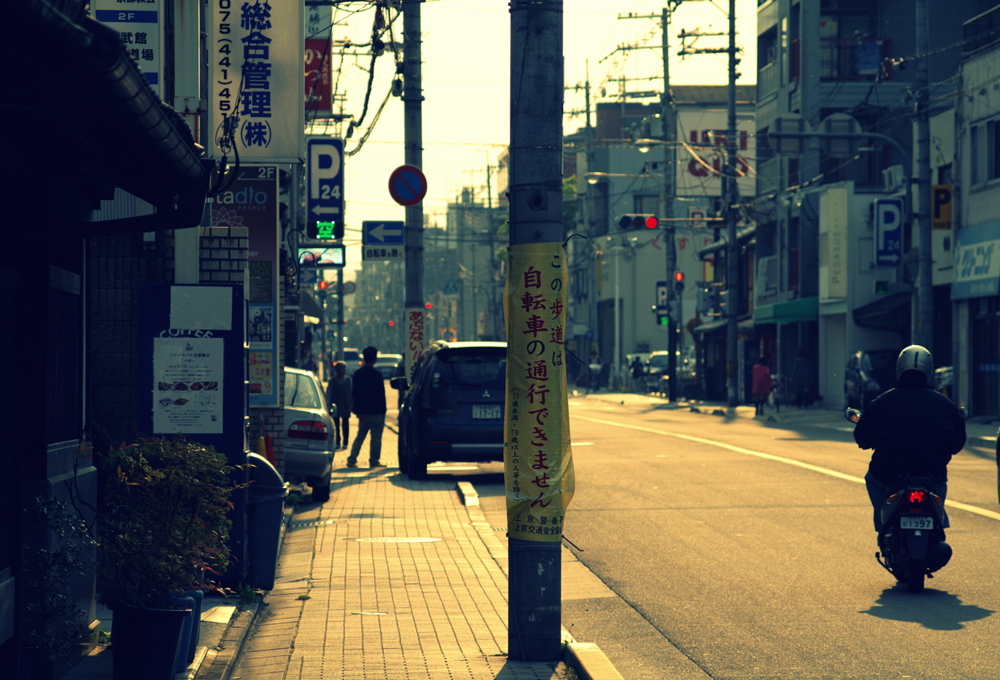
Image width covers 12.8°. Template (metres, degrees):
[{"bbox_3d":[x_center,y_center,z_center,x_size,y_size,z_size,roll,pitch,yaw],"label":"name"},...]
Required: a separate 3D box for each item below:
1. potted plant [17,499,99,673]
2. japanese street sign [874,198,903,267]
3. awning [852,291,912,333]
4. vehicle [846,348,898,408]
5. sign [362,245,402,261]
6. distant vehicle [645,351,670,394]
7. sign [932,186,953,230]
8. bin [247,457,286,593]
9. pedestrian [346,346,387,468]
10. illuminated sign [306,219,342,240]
[{"bbox_3d":[-2.054,1.172,20.700,0.380,0.900,0.380,0,0,2],"label":"potted plant"},{"bbox_3d":[8.820,-2.423,101.000,0.600,1.540,0.220,0,0,-5],"label":"japanese street sign"},{"bbox_3d":[8.190,-0.610,95.500,0.950,0.870,3.400,0,0,-2],"label":"awning"},{"bbox_3d":[9.311,0.860,108.000,1.670,1.520,4.000,0,0,-2],"label":"vehicle"},{"bbox_3d":[-1.691,-1.265,65.000,0.600,0.225,0.050,0,0,-14],"label":"sign"},{"bbox_3d":[7.002,1.370,191.000,1.650,1.860,4.200,0,0,-5],"label":"distant vehicle"},{"bbox_3d":[9.514,-2.852,96.000,0.440,0.950,0.120,0,0,-3],"label":"sign"},{"bbox_3d":[-1.566,1.136,28.000,0.450,0.860,0.450,0,0,0],"label":"bin"},{"bbox_3d":[-1.804,0.902,60.500,0.530,1.650,0.380,0,0,3],"label":"pedestrian"},{"bbox_3d":[-2.400,-1.511,61.000,0.500,0.310,0.200,0,0,-2],"label":"illuminated sign"}]

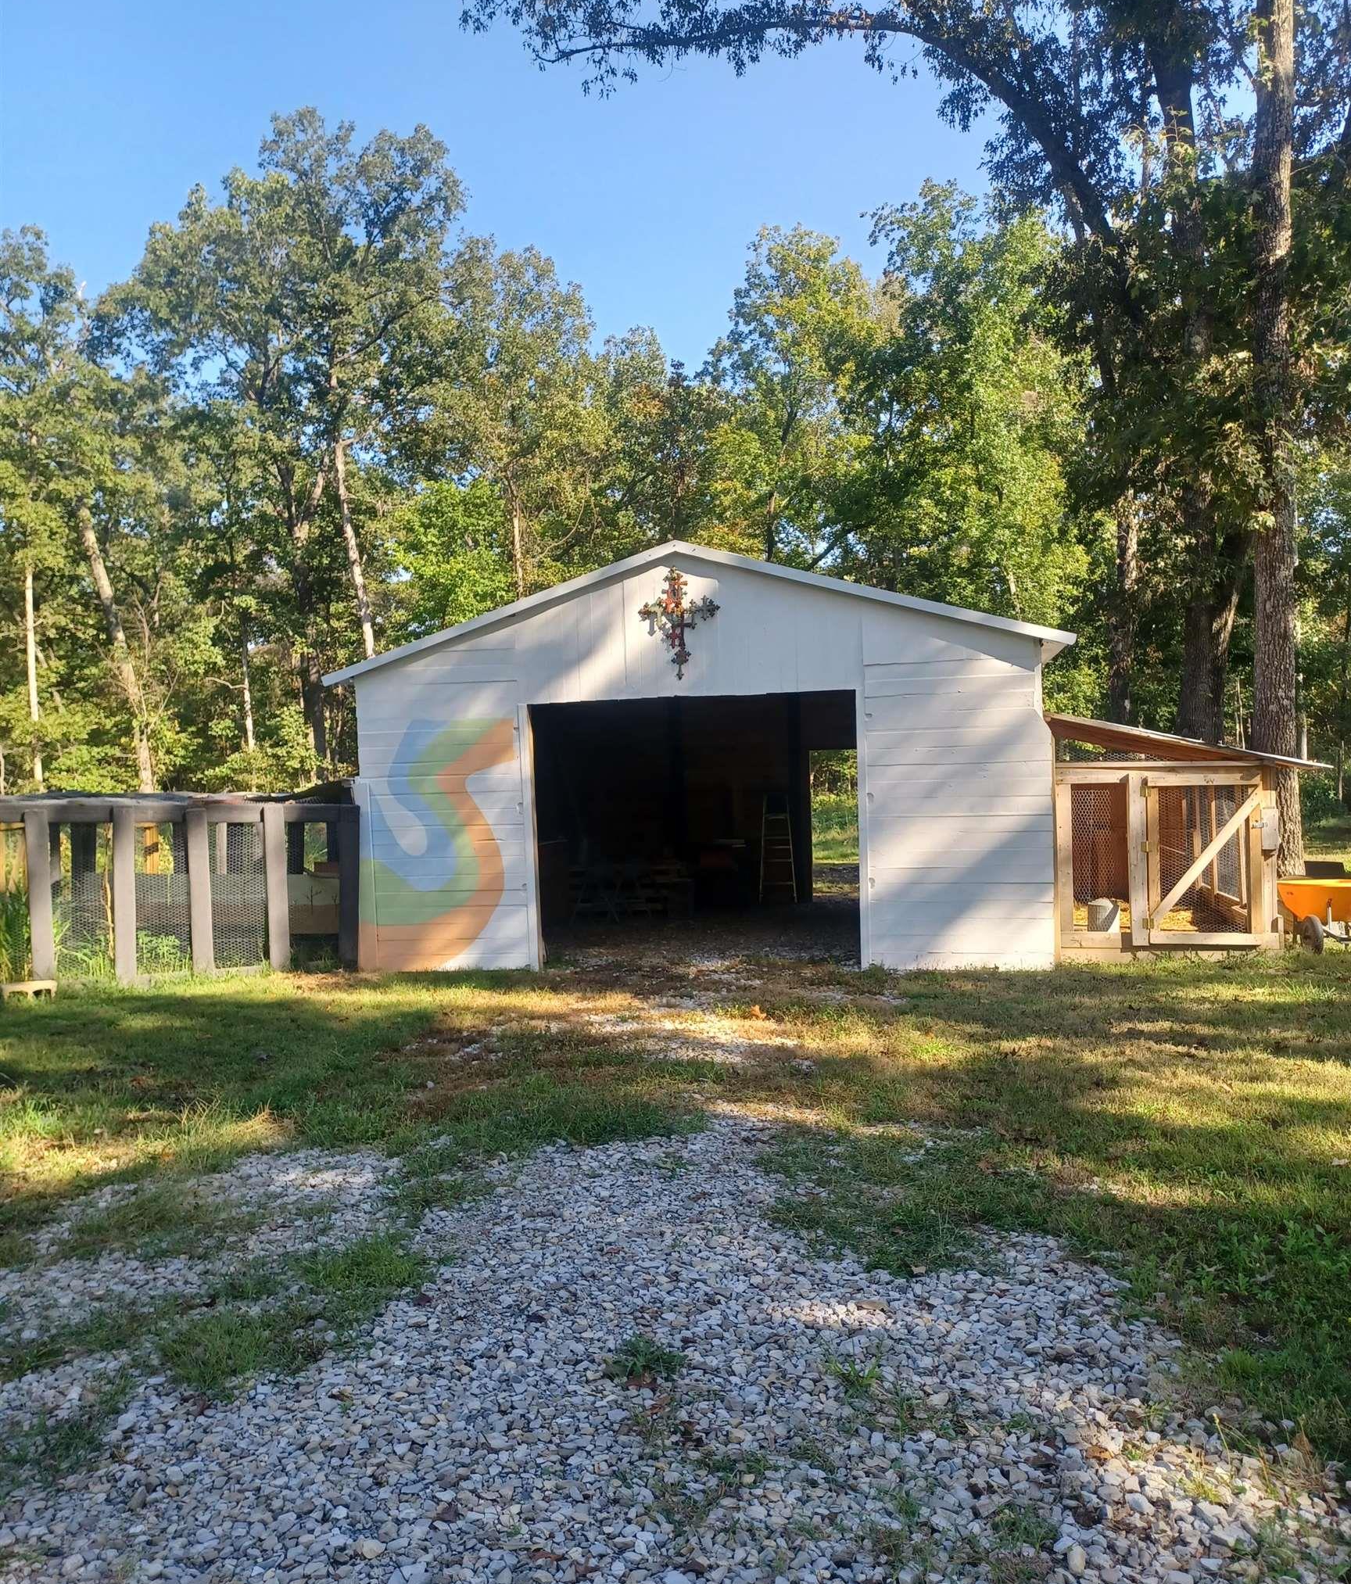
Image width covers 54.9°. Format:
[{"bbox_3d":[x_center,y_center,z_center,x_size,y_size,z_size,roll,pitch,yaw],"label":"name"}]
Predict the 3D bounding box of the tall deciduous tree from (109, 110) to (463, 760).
[{"bbox_3d":[-9.051,-7.334,31.085,8.417,17.835,8.417,-1,1,10],"label":"tall deciduous tree"}]

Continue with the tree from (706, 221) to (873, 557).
[{"bbox_3d":[3.136,-6.566,33.074,4.391,15.611,4.391,-1,1,10],"label":"tree"}]

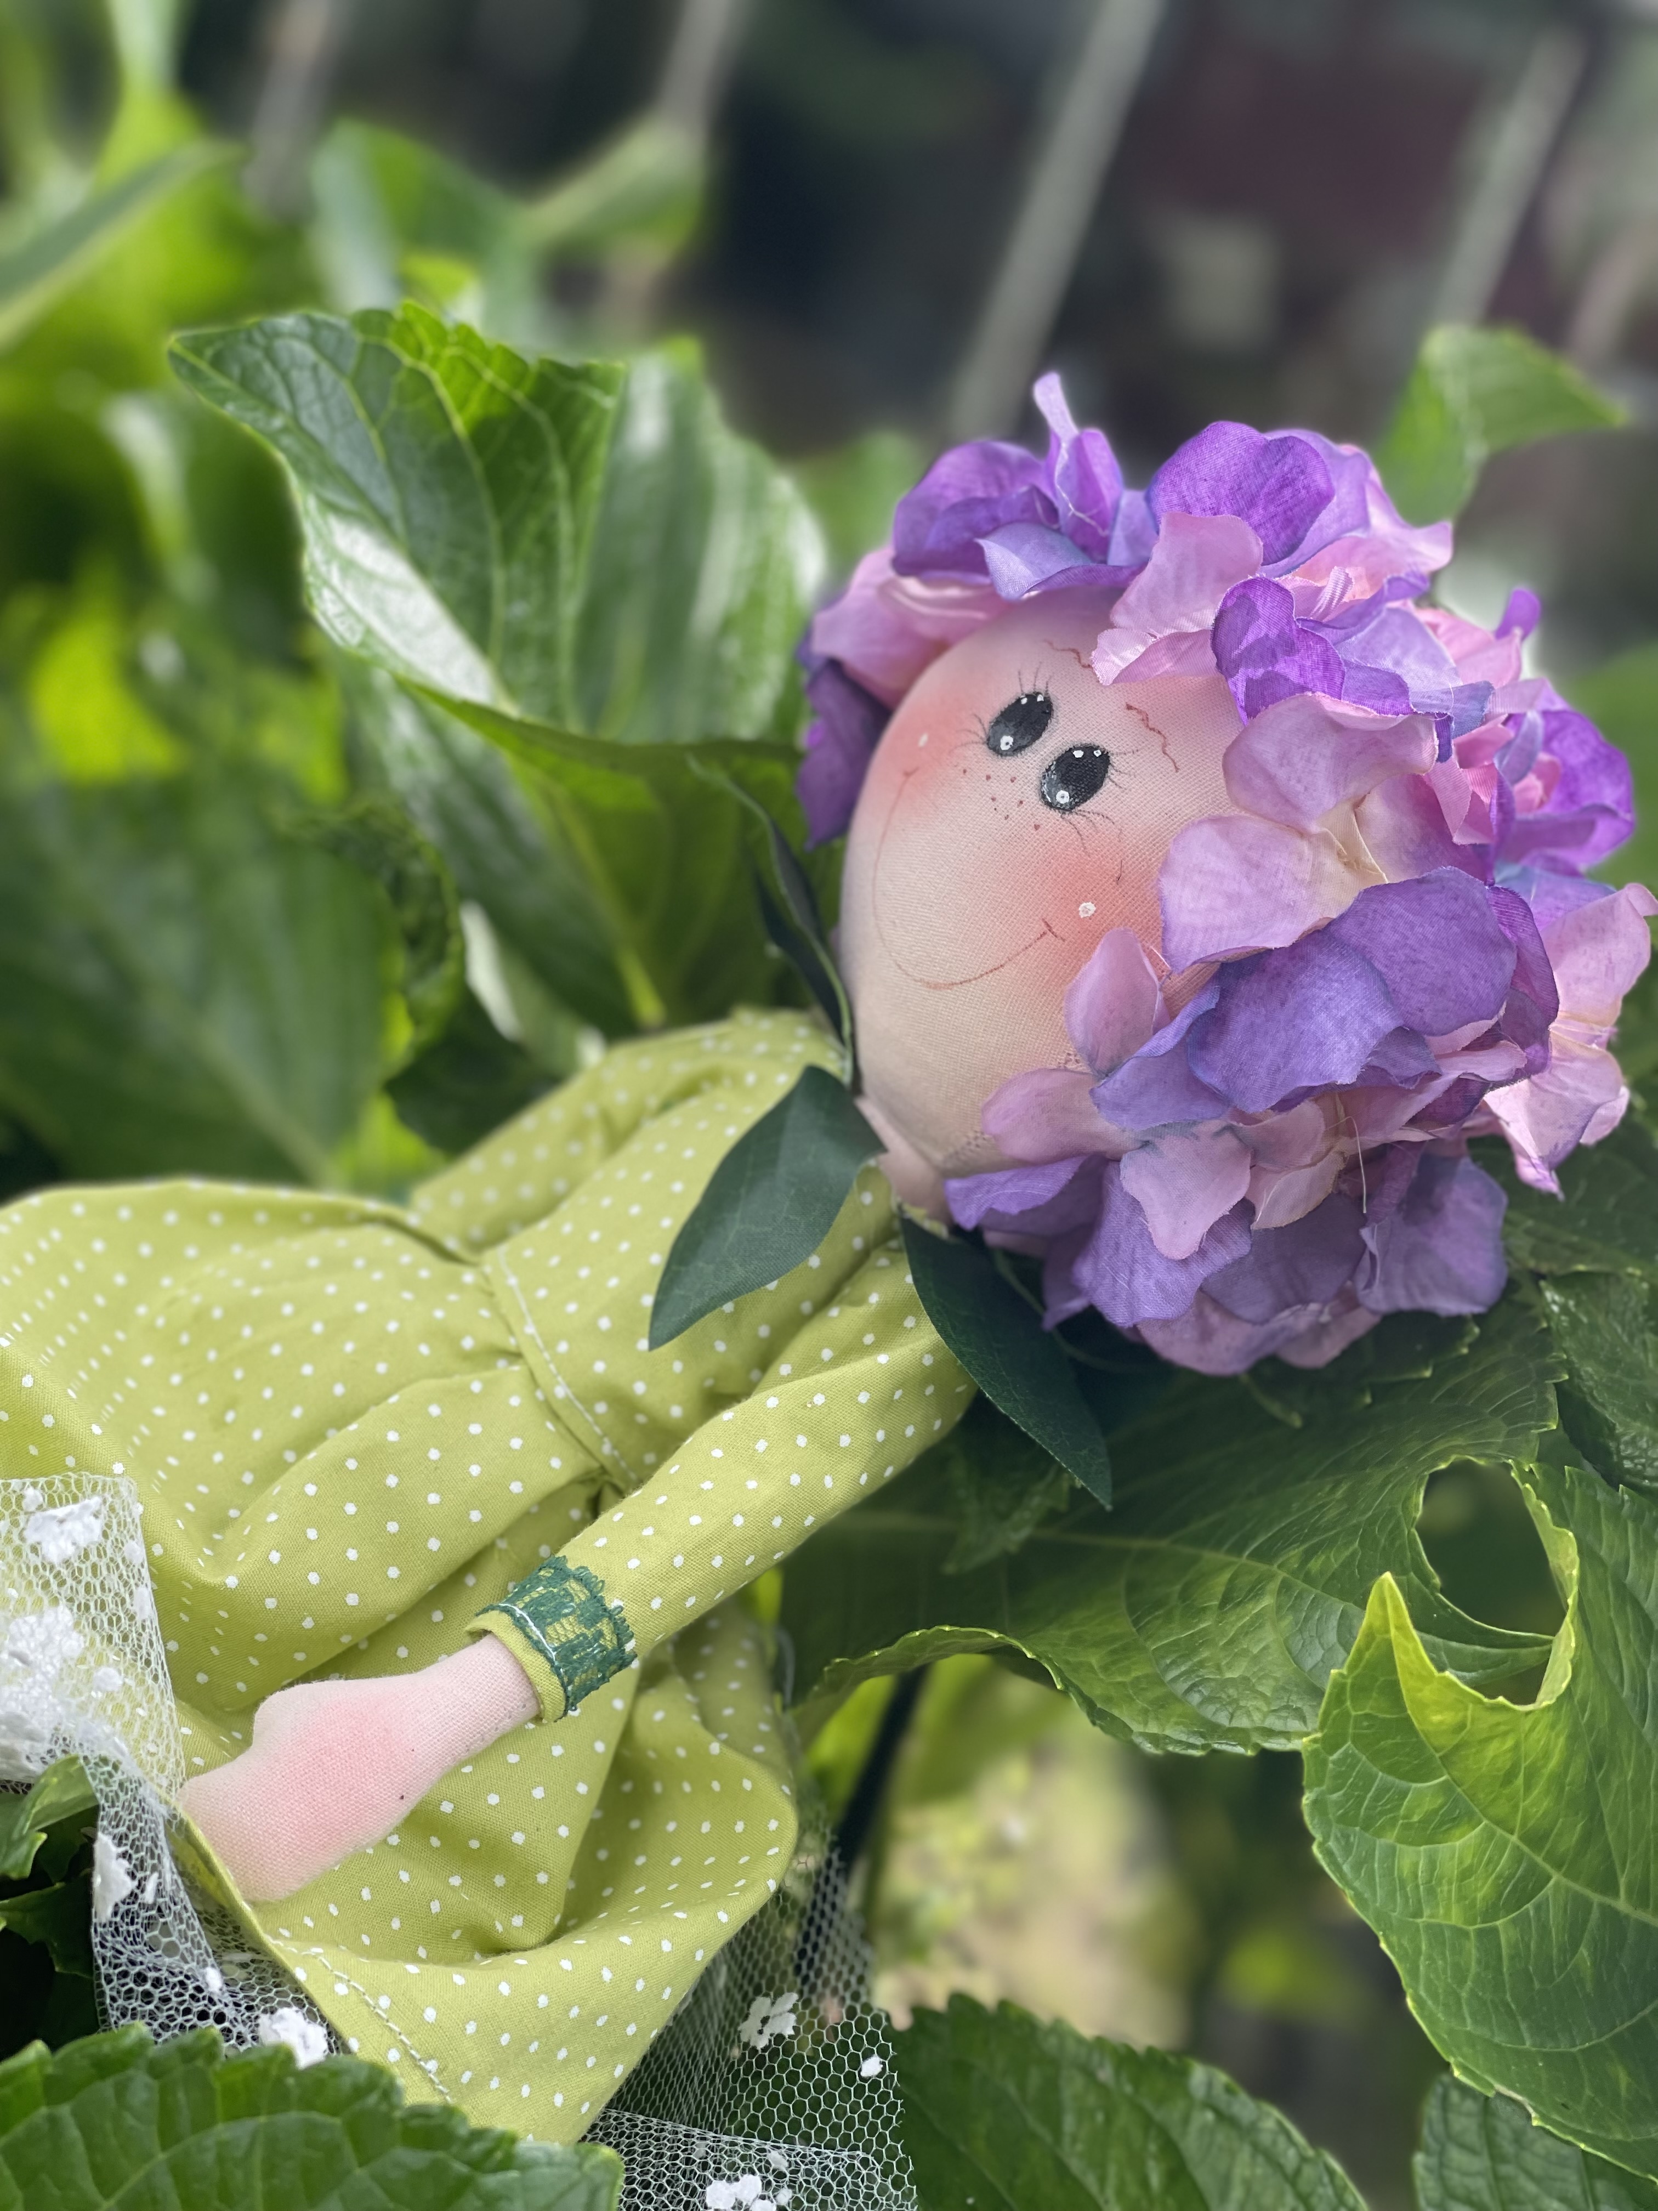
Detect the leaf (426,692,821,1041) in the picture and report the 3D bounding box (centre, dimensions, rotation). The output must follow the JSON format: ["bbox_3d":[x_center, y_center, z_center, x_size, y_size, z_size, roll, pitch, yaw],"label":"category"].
[{"bbox_3d":[-0.033,-0.040,0.672,0.058,0.054,0.035,-12,9,-3],"label":"leaf"}]

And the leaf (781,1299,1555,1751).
[{"bbox_3d":[0.051,0.063,0.615,0.114,0.036,0.078,-1,44,-7],"label":"leaf"}]

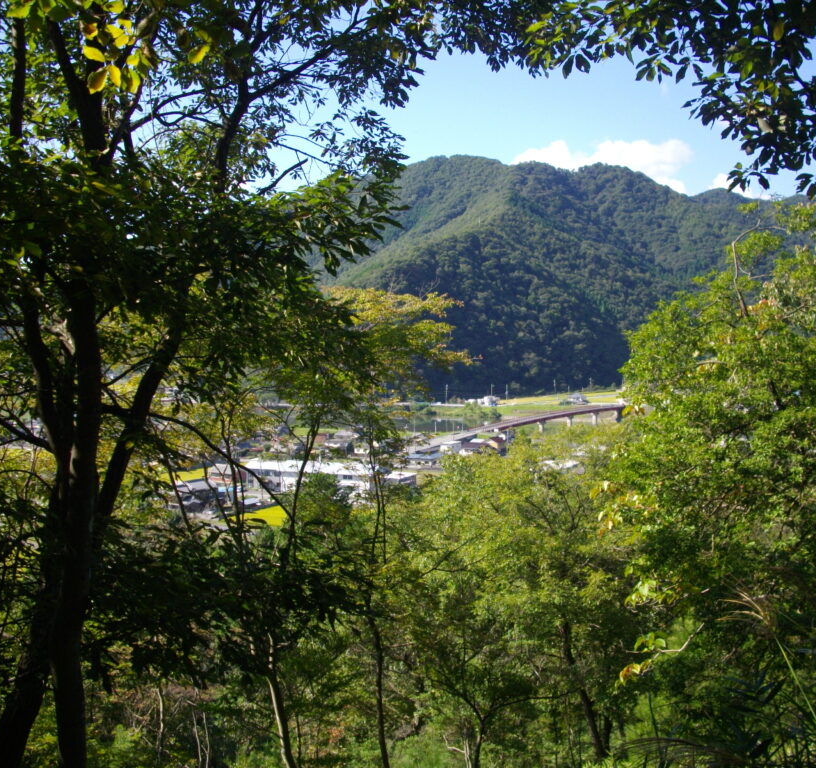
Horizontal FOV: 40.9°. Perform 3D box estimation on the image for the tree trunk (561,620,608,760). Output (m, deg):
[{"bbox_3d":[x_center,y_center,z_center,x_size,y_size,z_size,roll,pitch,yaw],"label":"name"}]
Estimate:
[{"bbox_3d":[2.338,4.061,14.500,0.580,1.870,0.350,0,3,0],"label":"tree trunk"}]

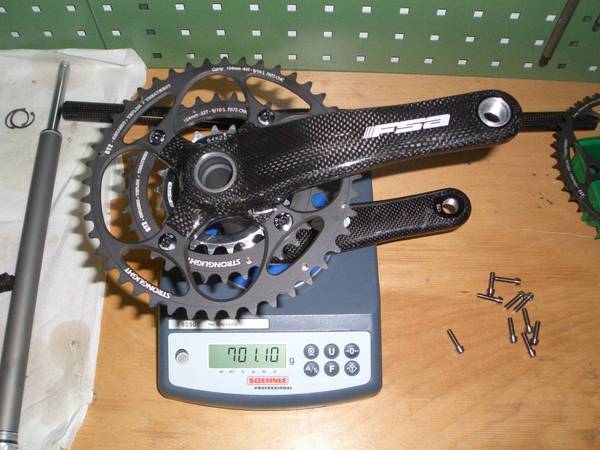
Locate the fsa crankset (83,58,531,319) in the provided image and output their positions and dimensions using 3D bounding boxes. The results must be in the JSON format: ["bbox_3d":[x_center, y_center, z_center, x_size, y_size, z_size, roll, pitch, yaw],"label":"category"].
[{"bbox_3d":[0.001,-0.020,0.455,0.284,0.180,0.183,-10,71,0],"label":"fsa crankset"}]

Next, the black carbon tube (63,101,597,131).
[{"bbox_3d":[0.032,-0.115,0.661,0.570,0.025,0.029,1,65,1],"label":"black carbon tube"}]

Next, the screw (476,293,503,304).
[{"bbox_3d":[0.181,0.070,0.595,0.025,0.007,0.007,12,66,9],"label":"screw"}]

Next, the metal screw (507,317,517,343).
[{"bbox_3d":[0.197,0.098,0.578,0.007,0.007,0.025,-1,61,0],"label":"metal screw"}]

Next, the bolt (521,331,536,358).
[{"bbox_3d":[0.211,0.110,0.576,0.007,0.007,0.025,-14,63,-6],"label":"bolt"}]

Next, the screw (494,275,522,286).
[{"bbox_3d":[0.201,0.053,0.603,0.025,0.007,0.007,7,65,6],"label":"screw"}]

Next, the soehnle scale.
[{"bbox_3d":[-0.027,0.050,0.567,0.199,0.070,0.226,0,65,0],"label":"soehnle scale"}]

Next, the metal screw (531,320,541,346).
[{"bbox_3d":[0.220,0.101,0.581,0.007,0.007,0.025,18,63,8],"label":"metal screw"}]

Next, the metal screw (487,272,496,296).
[{"bbox_3d":[0.184,0.057,0.602,0.007,0.007,0.025,12,63,5],"label":"metal screw"}]

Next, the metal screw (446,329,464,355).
[{"bbox_3d":[0.143,0.107,0.574,0.007,0.007,0.025,-20,63,-9],"label":"metal screw"}]

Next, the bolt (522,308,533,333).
[{"bbox_3d":[0.212,0.089,0.582,0.007,0.007,0.025,-4,61,-2],"label":"bolt"}]

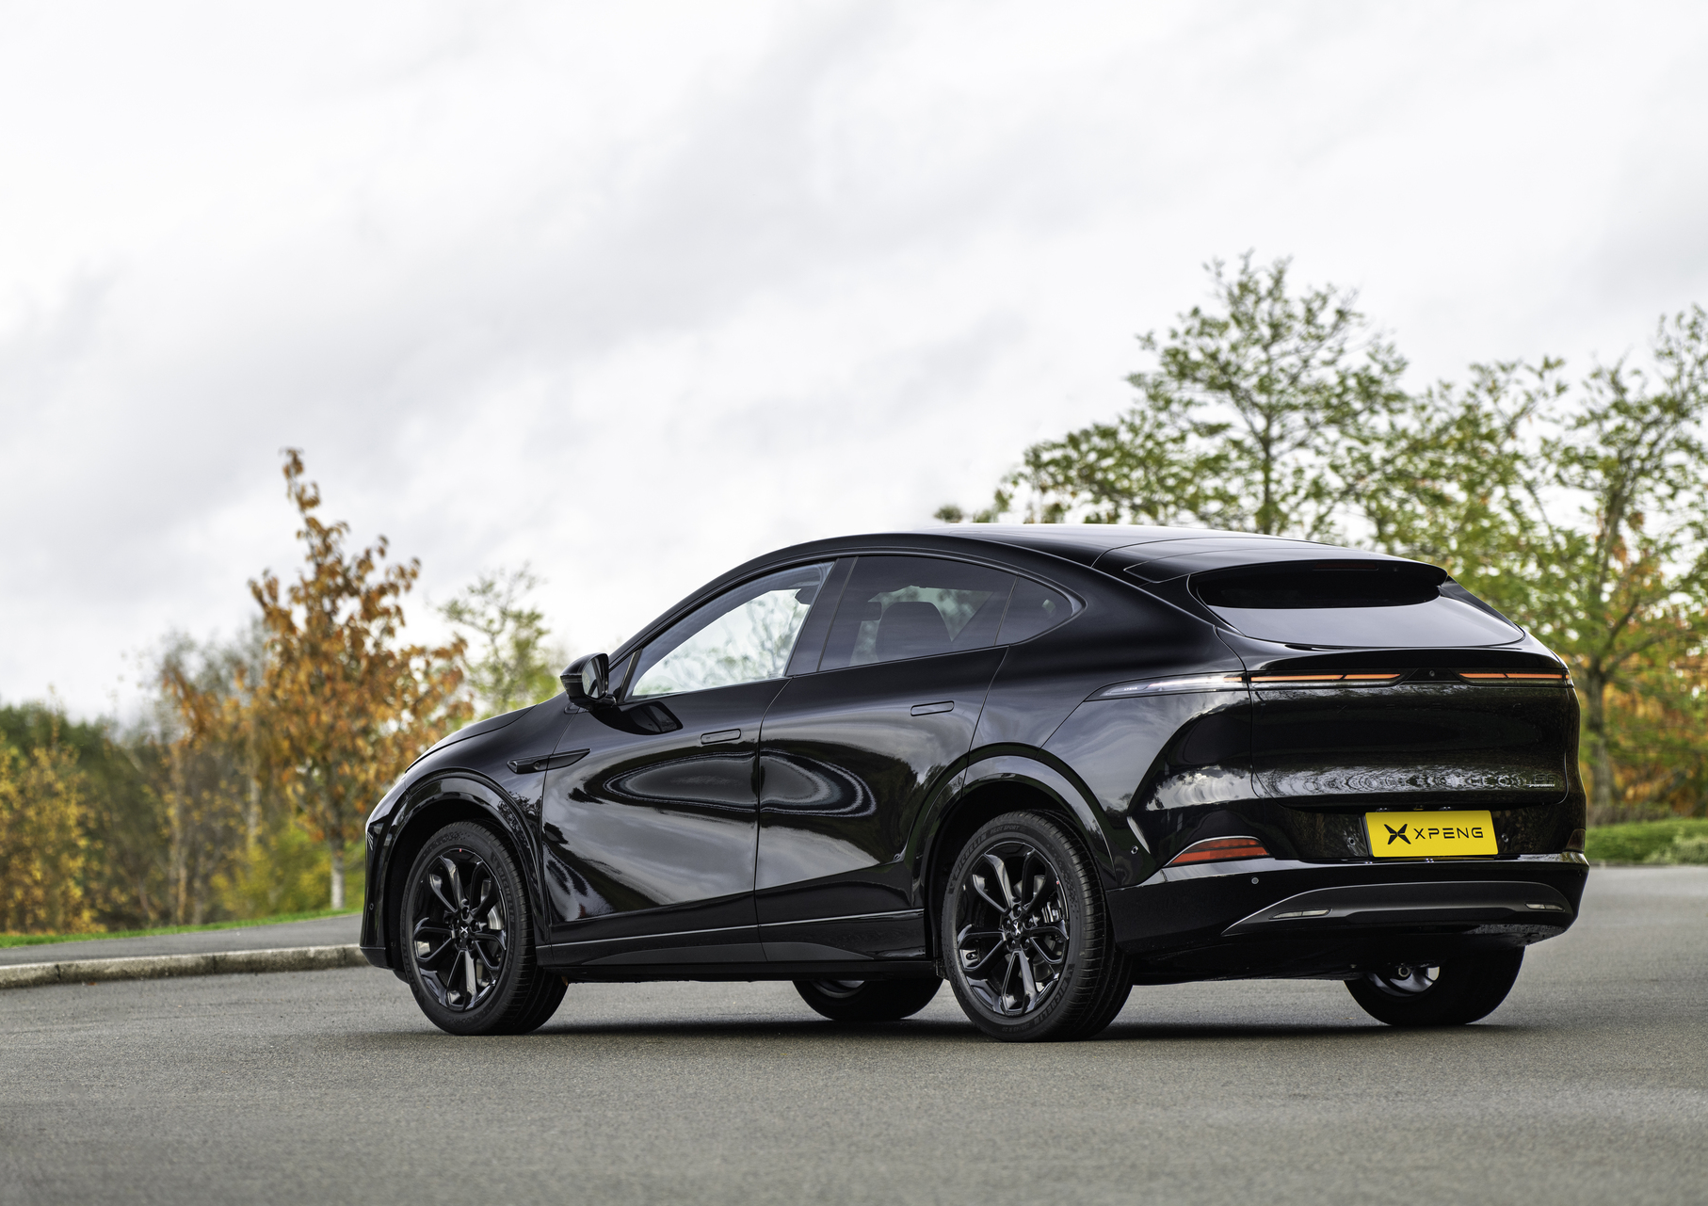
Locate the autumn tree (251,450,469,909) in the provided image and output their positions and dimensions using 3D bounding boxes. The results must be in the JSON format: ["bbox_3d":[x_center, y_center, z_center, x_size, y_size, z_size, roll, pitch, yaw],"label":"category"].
[{"bbox_3d":[-3.641,0.568,71.500,1.604,3.407,1.604,-1,-1,0],"label":"autumn tree"}]

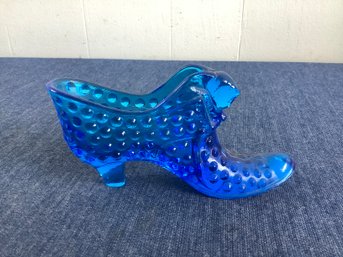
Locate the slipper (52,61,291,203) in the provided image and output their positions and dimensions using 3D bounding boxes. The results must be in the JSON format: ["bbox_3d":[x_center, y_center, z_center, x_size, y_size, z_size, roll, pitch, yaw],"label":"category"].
[{"bbox_3d":[0.001,0.001,0.186,0.149,0.074,0.050,2,25,5],"label":"slipper"}]

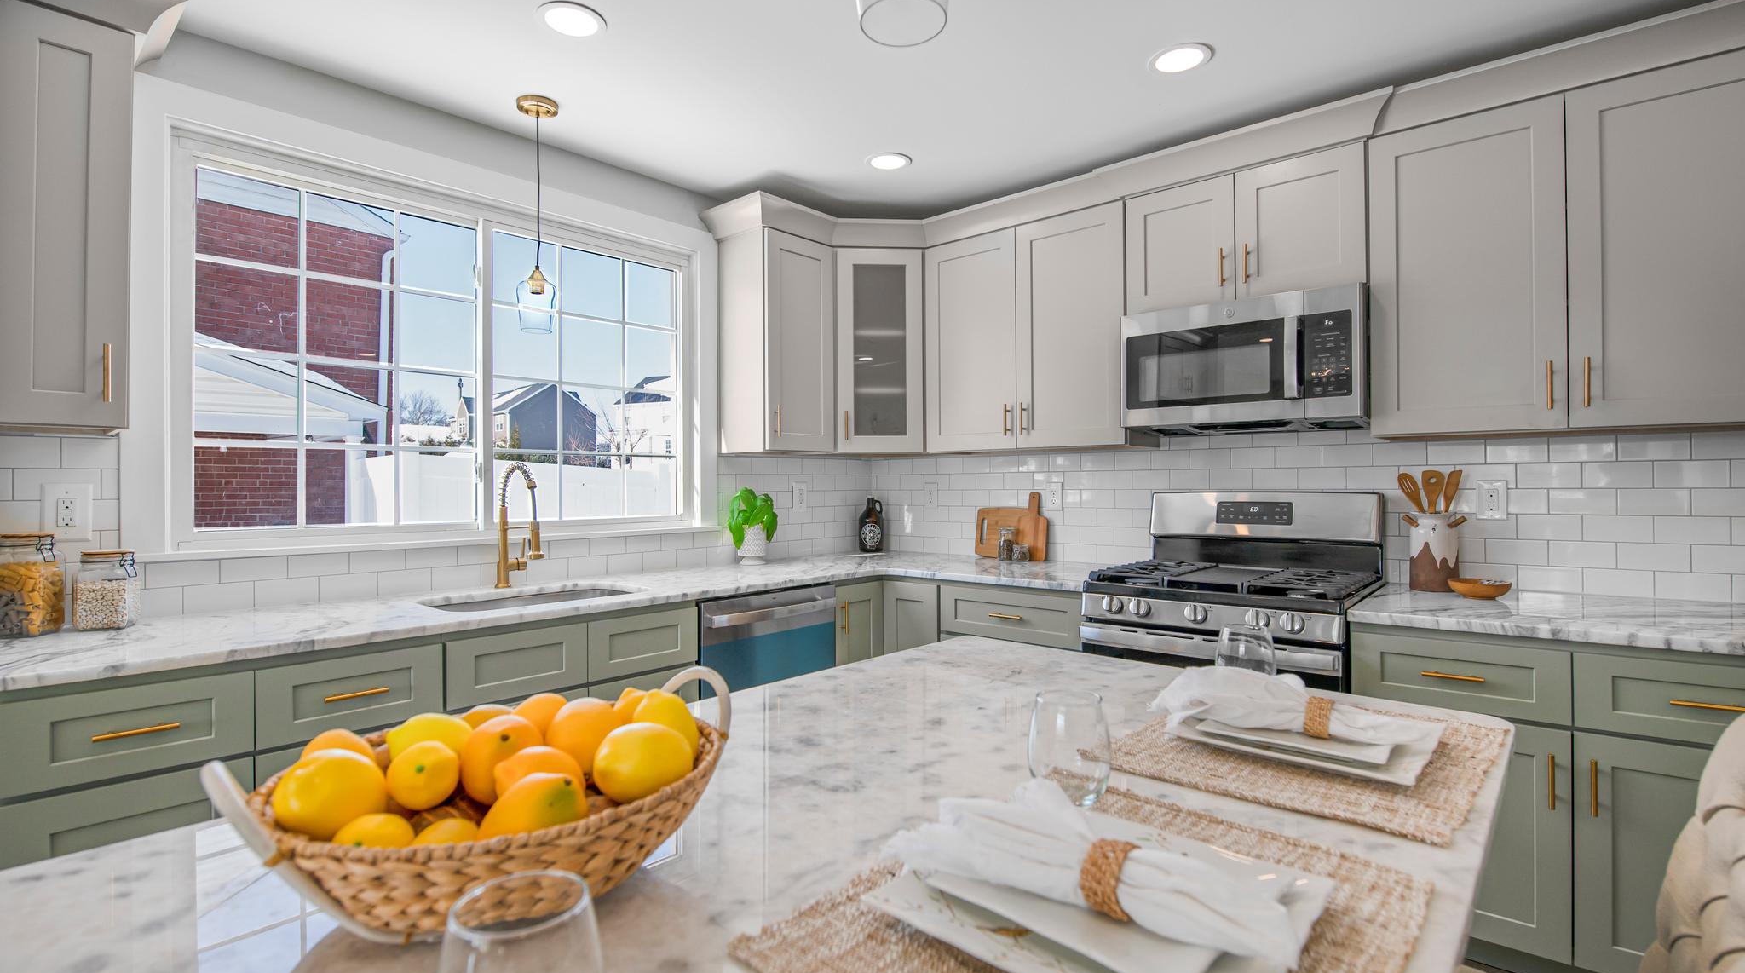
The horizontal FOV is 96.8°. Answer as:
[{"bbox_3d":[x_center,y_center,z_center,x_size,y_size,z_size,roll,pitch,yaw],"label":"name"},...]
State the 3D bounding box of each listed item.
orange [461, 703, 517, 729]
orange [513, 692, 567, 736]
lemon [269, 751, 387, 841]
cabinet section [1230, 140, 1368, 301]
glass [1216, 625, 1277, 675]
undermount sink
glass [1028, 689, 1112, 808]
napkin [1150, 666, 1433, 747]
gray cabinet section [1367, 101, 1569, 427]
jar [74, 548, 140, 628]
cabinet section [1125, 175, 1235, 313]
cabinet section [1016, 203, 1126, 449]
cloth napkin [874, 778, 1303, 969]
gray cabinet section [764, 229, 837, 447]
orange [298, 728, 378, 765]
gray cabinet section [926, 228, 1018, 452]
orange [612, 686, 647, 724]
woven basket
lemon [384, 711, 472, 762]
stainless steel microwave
[{"bbox_3d":[-0.373,0.249,0.760,0.070,0.069,0.070,0,0,42],"label":"orange"},{"bbox_3d":[-0.320,0.234,0.760,0.066,0.064,0.066,0,0,-23],"label":"orange"},{"bbox_3d":[-0.393,0.222,0.560,0.078,0.064,0.064,0,0,-35],"label":"lemon"},{"bbox_3d":[1.481,-0.841,2.630,0.382,0.445,0.315,0,-1,40],"label":"cabinet section"},{"bbox_3d":[0.578,0.276,1.200,0.089,0.109,0.089,0,0,39],"label":"glass"},{"bbox_3d":[-1.046,0.455,2.421,0.440,0.210,0.670,0,0,43],"label":"undermount sink"},{"bbox_3d":[0.209,0.277,0.820,0.089,0.109,0.089,0,0,0],"label":"glass"},{"bbox_3d":[0.538,0.284,1.007,0.305,0.052,0.140,0,0,41],"label":"napkin"},{"bbox_3d":[1.803,-0.611,2.359,0.449,0.909,0.315,0,-1,40],"label":"gray cabinet section"},{"bbox_3d":[-1.794,0.244,1.807,0.108,0.172,0.108,0,0,-38],"label":"jar"},{"bbox_3d":[1.187,-0.839,2.877,0.379,0.445,0.315,0,-1,40],"label":"cabinet section"},{"bbox_3d":[0.866,-0.605,3.143,0.451,0.909,0.315,0,-1,40],"label":"cabinet section"},{"bbox_3d":[0.176,0.277,0.552,0.285,0.066,0.175,0,0,39],"label":"cloth napkin"},{"bbox_3d":[-0.417,-0.602,3.398,0.315,0.909,0.407,0,-1,40],"label":"gray cabinet section"},{"bbox_3d":[-0.418,0.220,0.610,0.060,0.060,0.060,0,0,44],"label":"orange"},{"bbox_3d":[0.520,-0.602,3.433,0.443,0.909,0.315,0,-1,40],"label":"gray cabinet section"},{"bbox_3d":[-0.207,0.221,0.720,0.064,0.066,0.067,0,0,44],"label":"orange"},{"bbox_3d":[-0.292,0.255,0.635,0.330,0.160,0.385,0,0,44],"label":"woven basket"},{"bbox_3d":[-0.389,0.225,0.680,0.074,0.058,0.058,0,0,-30],"label":"lemon"},{"bbox_3d":[1.314,-0.410,2.700,0.760,0.415,0.400,0,0,41],"label":"stainless steel microwave"}]

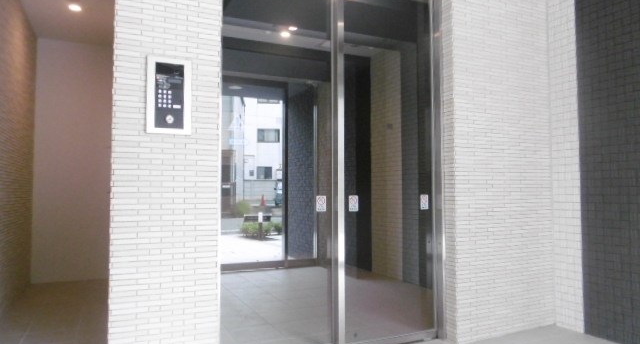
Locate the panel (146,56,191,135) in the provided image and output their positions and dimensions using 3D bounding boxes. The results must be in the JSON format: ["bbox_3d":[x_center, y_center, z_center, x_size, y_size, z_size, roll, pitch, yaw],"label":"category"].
[{"bbox_3d":[-0.682,-0.343,2.016,0.191,0.346,0.030,1,-3,-23],"label":"panel"}]

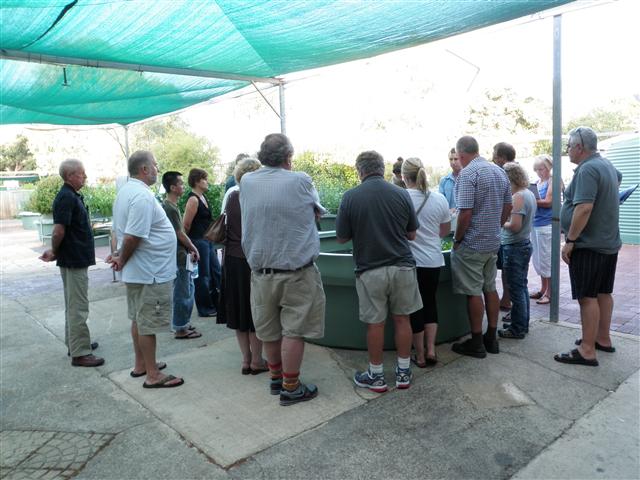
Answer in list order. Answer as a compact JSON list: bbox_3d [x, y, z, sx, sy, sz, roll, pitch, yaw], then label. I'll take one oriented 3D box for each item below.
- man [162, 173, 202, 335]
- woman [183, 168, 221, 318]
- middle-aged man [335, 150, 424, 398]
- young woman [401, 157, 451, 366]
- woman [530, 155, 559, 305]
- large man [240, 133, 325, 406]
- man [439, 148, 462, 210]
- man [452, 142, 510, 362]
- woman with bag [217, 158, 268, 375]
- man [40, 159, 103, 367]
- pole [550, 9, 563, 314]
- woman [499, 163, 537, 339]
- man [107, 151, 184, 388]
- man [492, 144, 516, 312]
[{"bbox_3d":[-1.388,0.144,5.115,0.420,1.650,0.480,-4,7,-10],"label":"man"},{"bbox_3d":[-1.323,0.042,5.829,0.380,1.680,0.460,-1,7,13],"label":"woman"},{"bbox_3d":[0.421,0.219,3.661,0.600,1.690,0.450,-3,7,-7],"label":"middle-aged man"},{"bbox_3d":[0.821,0.172,4.029,0.460,1.617,0.380,-4,7,-13],"label":"young woman"},{"bbox_3d":[2.591,-0.117,5.922,0.420,1.650,0.460,-4,7,-17],"label":"woman"},{"bbox_3d":[-0.254,0.186,3.504,0.580,1.792,0.440,1,7,26],"label":"large man"},{"bbox_3d":[1.490,-0.095,5.650,0.500,1.760,0.400,1,7,27],"label":"man"},{"bbox_3d":[1.310,0.047,4.252,0.540,1.777,0.420,-6,8,-32],"label":"man"},{"bbox_3d":[-0.546,0.226,4.070,0.420,1.660,0.500,-8,9,-41],"label":"woman with bag"},{"bbox_3d":[-2.138,0.203,4.454,0.540,1.750,0.500,-4,7,-15],"label":"man"},{"bbox_3d":[2.248,-0.635,4.929,0.080,2.904,0.080,1,7,26],"label":"pole"},{"bbox_3d":[1.810,0.081,4.745,0.400,1.558,0.420,1,7,30],"label":"woman"},{"bbox_3d":[-1.304,0.212,3.892,0.560,1.739,0.500,-5,7,-22],"label":"man"},{"bbox_3d":[1.961,-0.140,5.532,0.400,1.806,0.500,0,7,22],"label":"man"}]

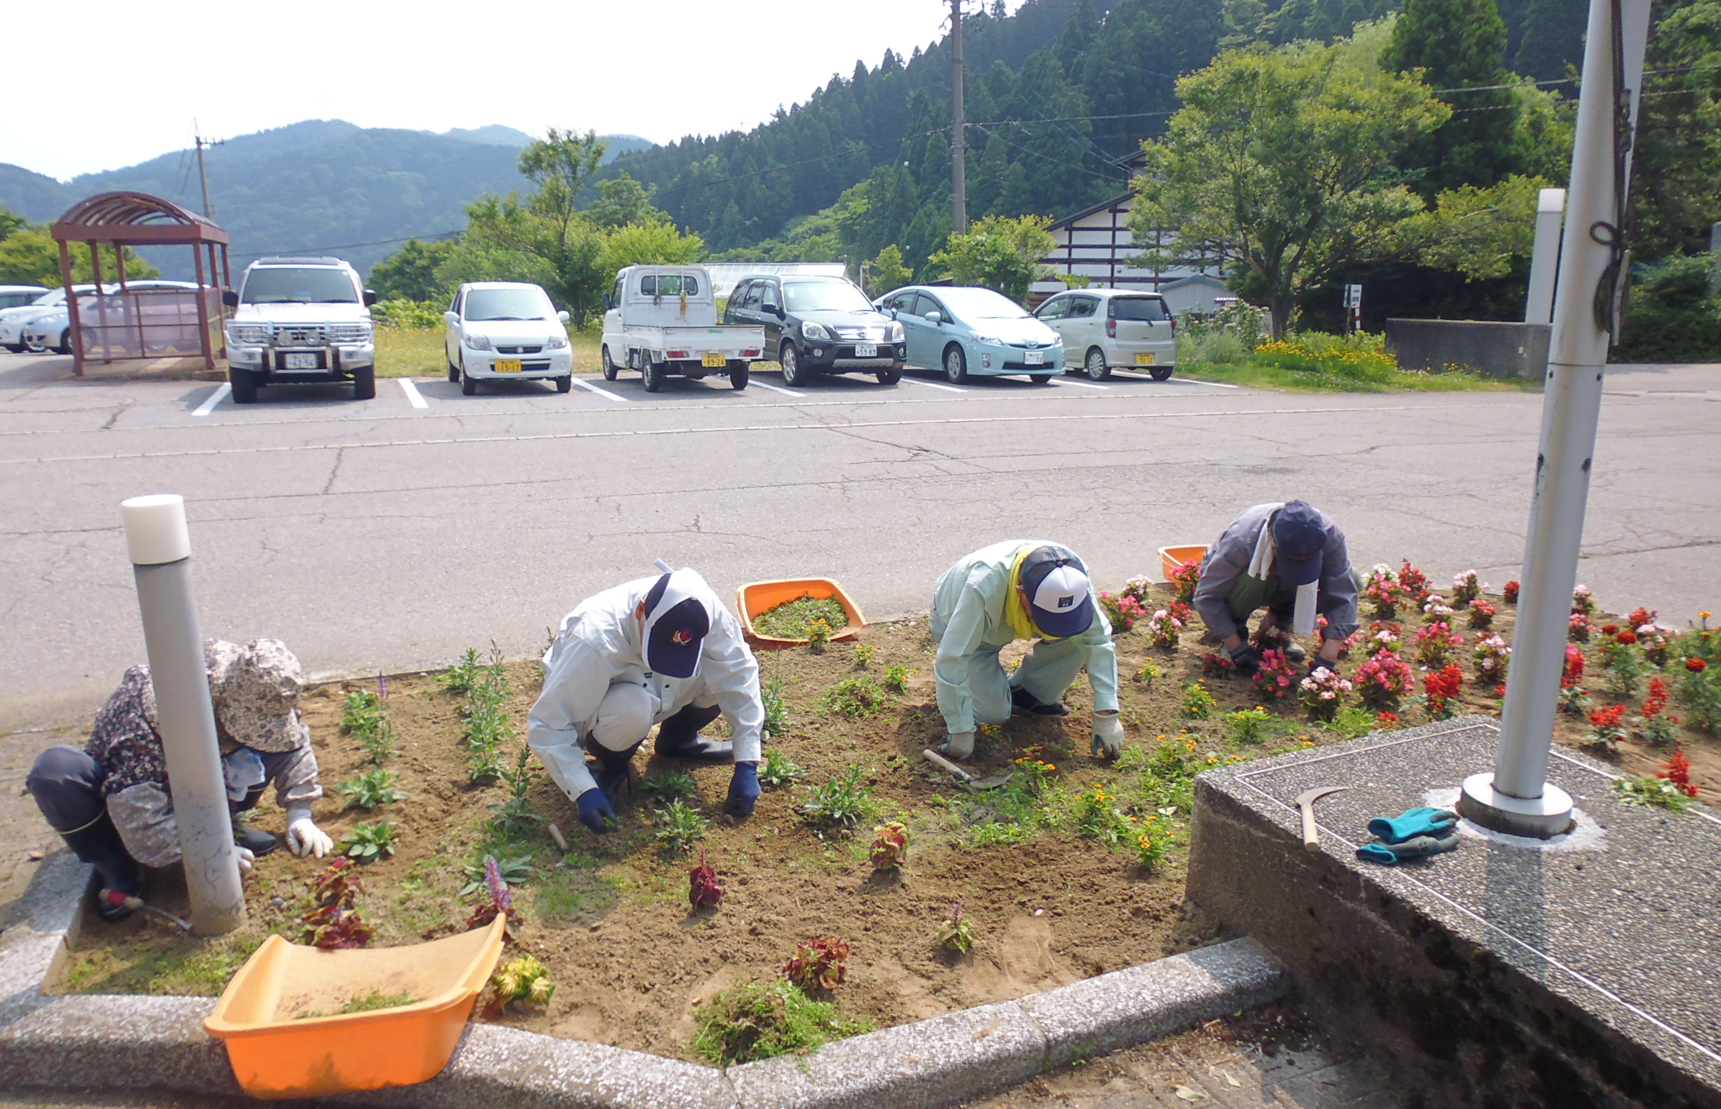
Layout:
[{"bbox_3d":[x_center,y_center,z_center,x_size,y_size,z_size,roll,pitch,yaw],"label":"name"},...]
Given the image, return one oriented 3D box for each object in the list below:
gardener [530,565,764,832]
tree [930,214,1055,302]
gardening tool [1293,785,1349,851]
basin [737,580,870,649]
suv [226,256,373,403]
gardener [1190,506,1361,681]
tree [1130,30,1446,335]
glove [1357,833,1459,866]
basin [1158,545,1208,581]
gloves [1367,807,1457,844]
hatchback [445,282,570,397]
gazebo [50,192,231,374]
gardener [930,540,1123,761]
[{"bbox_3d":[-0.691,0.378,3.868,0.680,0.760,0.780,-6,14,-24],"label":"gardener"},{"bbox_3d":[2.792,-5.739,25.358,2.650,2.900,2.600,0,13,0],"label":"tree"},{"bbox_3d":[1.114,0.618,2.840,0.125,0.028,0.345,4,14,17],"label":"gardening tool"},{"bbox_3d":[-0.283,0.283,5.779,0.560,0.200,0.450,-5,14,-21],"label":"basin"},{"bbox_3d":[-7.860,-3.260,16.850,1.820,1.860,4.650,-5,14,-22],"label":"suv"},{"bbox_3d":[1.918,0.133,5.500,0.700,0.700,0.750,2,13,8],"label":"gardener"},{"bbox_3d":[9.729,-8.024,27.173,6.700,6.800,6.200,0,13,0],"label":"tree"},{"bbox_3d":[1.229,0.648,2.672,0.235,0.045,0.085,-4,14,-18],"label":"glove"},{"bbox_3d":[1.940,0.082,6.406,0.530,0.190,0.470,-5,14,-19],"label":"basin"},{"bbox_3d":[1.376,0.665,2.966,0.225,0.055,0.105,-4,14,-16],"label":"gloves"},{"bbox_3d":[-5.083,-3.167,17.115,1.490,1.530,3.395,-5,15,-23],"label":"hatchback"},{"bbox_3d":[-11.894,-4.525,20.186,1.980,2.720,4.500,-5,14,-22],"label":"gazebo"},{"bbox_3d":[0.599,0.263,4.416,0.640,0.740,0.780,-7,15,-26],"label":"gardener"}]

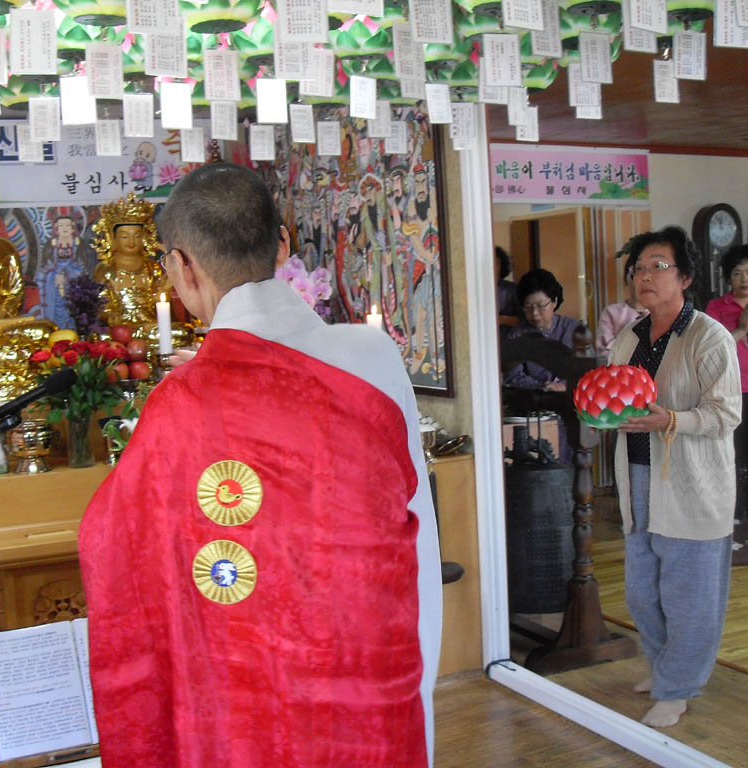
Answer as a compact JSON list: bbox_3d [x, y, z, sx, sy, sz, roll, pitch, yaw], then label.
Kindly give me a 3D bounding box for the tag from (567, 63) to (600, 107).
[{"bbox_3d":[0.560,-0.795,2.908,0.081,0.116,0.004,-2,0,-3],"label":"tag"}]

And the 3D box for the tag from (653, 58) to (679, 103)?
[{"bbox_3d":[0.814,-0.840,3.040,0.081,0.116,0.004,-5,3,-22],"label":"tag"}]

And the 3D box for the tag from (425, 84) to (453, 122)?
[{"bbox_3d":[0.213,-0.909,3.553,0.091,0.126,0.006,-5,5,-27],"label":"tag"}]

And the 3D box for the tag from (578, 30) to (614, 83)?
[{"bbox_3d":[0.578,-0.849,2.849,0.091,0.126,0.006,-5,5,-27],"label":"tag"}]

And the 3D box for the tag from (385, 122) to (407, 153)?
[{"bbox_3d":[0.072,-0.817,3.630,0.074,0.108,0.004,-3,5,-8],"label":"tag"}]

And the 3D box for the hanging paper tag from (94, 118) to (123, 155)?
[{"bbox_3d":[-0.942,-0.873,3.882,0.091,0.126,0.006,-5,5,-27],"label":"hanging paper tag"}]

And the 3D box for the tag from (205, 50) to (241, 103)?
[{"bbox_3d":[-0.332,-0.676,2.400,0.074,0.108,0.004,-3,5,-11],"label":"tag"}]

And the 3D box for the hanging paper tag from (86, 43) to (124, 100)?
[{"bbox_3d":[-0.601,-0.698,2.448,0.081,0.116,0.004,-2,9,-9],"label":"hanging paper tag"}]

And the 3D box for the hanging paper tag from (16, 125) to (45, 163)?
[{"bbox_3d":[-1.025,-0.718,3.270,0.074,0.108,0.004,-4,5,-20],"label":"hanging paper tag"}]

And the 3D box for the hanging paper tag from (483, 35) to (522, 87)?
[{"bbox_3d":[0.290,-0.728,2.464,0.081,0.116,0.004,-3,1,-8],"label":"hanging paper tag"}]

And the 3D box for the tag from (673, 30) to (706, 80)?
[{"bbox_3d":[0.732,-0.758,2.530,0.074,0.108,0.004,-3,5,-8],"label":"tag"}]

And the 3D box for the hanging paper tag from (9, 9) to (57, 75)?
[{"bbox_3d":[-0.620,-0.623,1.995,0.081,0.116,0.004,-1,4,-2],"label":"hanging paper tag"}]

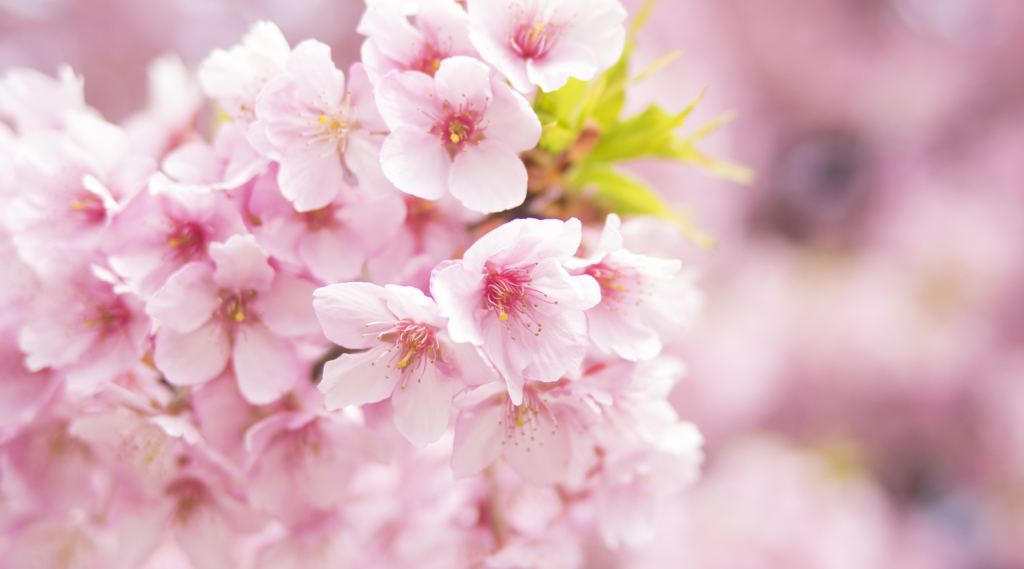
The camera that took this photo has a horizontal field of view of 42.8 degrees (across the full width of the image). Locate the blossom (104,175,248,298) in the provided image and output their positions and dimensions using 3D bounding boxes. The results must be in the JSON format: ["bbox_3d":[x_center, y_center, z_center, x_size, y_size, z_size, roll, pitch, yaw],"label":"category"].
[{"bbox_3d":[-0.076,-0.011,0.297,0.032,0.028,0.016,0,9,24],"label":"blossom"}]

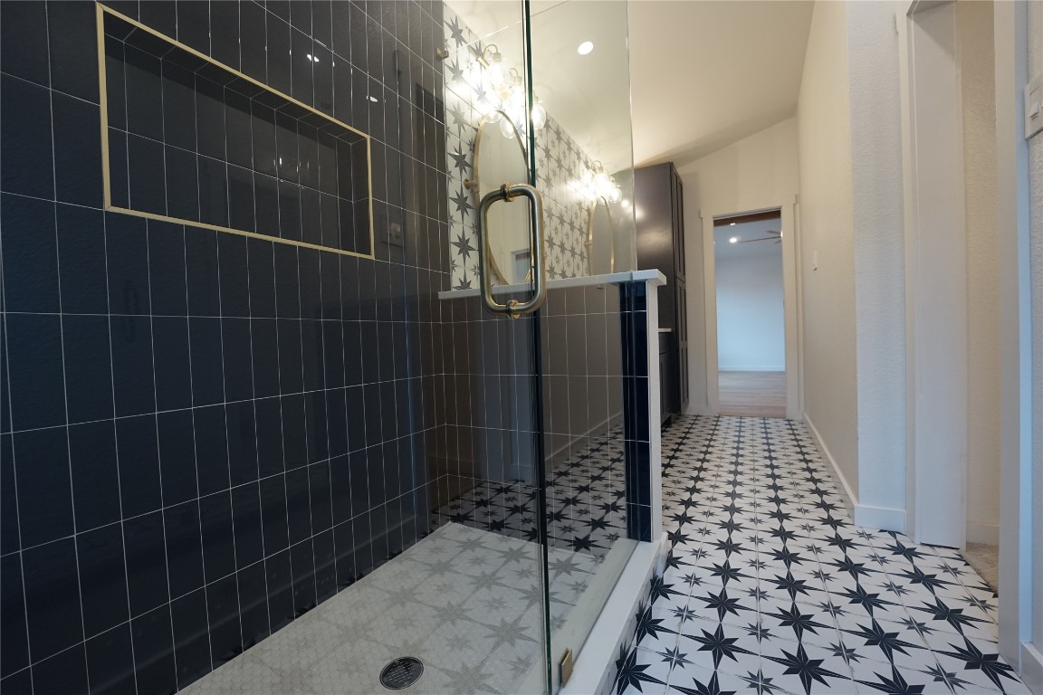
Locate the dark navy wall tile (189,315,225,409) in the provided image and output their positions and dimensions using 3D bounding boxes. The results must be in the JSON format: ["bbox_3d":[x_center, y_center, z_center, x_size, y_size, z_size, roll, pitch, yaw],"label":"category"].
[{"bbox_3d":[-0.824,0.036,1.058,0.010,0.228,0.073,-1,1,30],"label":"dark navy wall tile"}]

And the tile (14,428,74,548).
[{"bbox_3d":[-0.968,0.281,0.821,0.010,0.232,0.075,-2,1,30],"label":"tile"}]

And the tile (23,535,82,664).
[{"bbox_3d":[-0.936,0.503,0.813,0.010,0.228,0.074,-1,1,29],"label":"tile"}]

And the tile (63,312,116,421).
[{"bbox_3d":[-0.940,0.045,0.882,0.010,0.232,0.075,-2,1,30],"label":"tile"}]

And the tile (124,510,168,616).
[{"bbox_3d":[-0.877,0.503,0.948,0.010,0.228,0.073,-1,1,30],"label":"tile"}]

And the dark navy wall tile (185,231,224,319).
[{"bbox_3d":[-0.839,-0.195,1.072,0.010,0.232,0.075,-2,1,30],"label":"dark navy wall tile"}]

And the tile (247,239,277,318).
[{"bbox_3d":[-0.750,-0.198,1.173,0.010,0.228,0.074,-1,1,29],"label":"tile"}]

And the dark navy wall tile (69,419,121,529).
[{"bbox_3d":[-0.911,0.274,0.866,0.010,0.228,0.074,-1,1,29],"label":"dark navy wall tile"}]

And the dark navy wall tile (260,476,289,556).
[{"bbox_3d":[-0.728,0.491,1.193,0.010,0.228,0.073,-1,1,30],"label":"dark navy wall tile"}]

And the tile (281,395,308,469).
[{"bbox_3d":[-0.701,0.260,1.248,0.010,0.228,0.073,-1,1,30],"label":"tile"}]

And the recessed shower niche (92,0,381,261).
[{"bbox_3d":[-0.779,-0.542,1.220,0.097,0.462,0.752,-1,1,29],"label":"recessed shower niche"}]

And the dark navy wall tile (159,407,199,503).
[{"bbox_3d":[-0.852,0.271,1.002,0.010,0.228,0.073,-1,1,30],"label":"dark navy wall tile"}]

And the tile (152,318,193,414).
[{"bbox_3d":[-0.850,0.040,0.986,0.010,0.228,0.074,-1,1,29],"label":"tile"}]

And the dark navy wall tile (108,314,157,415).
[{"bbox_3d":[-0.899,0.041,0.935,0.010,0.228,0.073,-1,1,30],"label":"dark navy wall tile"}]

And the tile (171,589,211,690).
[{"bbox_3d":[-0.839,0.732,1.023,0.010,0.220,0.075,-2,1,30],"label":"tile"}]

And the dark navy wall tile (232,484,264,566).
[{"bbox_3d":[-0.774,0.500,1.148,0.010,0.232,0.075,-2,1,30],"label":"dark navy wall tile"}]

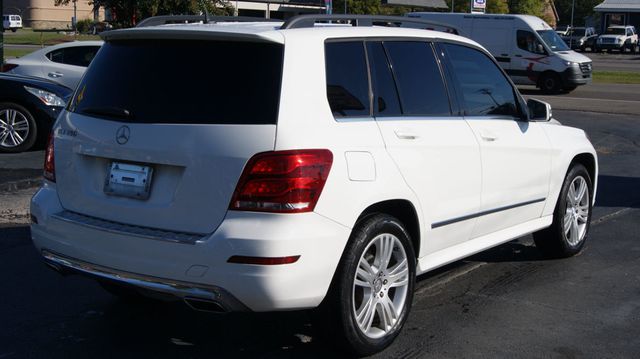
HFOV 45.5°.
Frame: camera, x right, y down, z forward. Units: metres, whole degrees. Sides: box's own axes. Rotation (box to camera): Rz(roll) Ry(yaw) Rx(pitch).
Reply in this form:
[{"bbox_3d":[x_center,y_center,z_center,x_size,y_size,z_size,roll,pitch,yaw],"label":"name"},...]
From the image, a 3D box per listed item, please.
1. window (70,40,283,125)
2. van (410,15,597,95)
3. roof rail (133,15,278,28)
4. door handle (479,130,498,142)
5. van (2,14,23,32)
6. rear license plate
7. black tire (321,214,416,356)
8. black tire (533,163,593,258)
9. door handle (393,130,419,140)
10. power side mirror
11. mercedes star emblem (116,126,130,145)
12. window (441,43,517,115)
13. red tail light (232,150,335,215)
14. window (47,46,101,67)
[{"bbox_3d":[-0.782,-0.470,3.629,1.430,0.450,0.150,6,-15,37],"label":"window"},{"bbox_3d":[6.080,-4.280,25.650,6.150,2.720,2.050,7,11,36],"label":"van"},{"bbox_3d":[-0.477,-0.955,4.717,0.050,0.110,1.750,7,10,37],"label":"roof rail"},{"bbox_3d":[0.967,-0.244,4.320,0.060,0.055,0.220,7,10,37],"label":"door handle"},{"bbox_3d":[-38.092,-18.781,92.000,5.400,2.100,2.000,6,10,29],"label":"van"},{"bbox_3d":[-0.893,0.010,3.549,0.315,0.152,0.022,6,-3,37],"label":"rear license plate"},{"bbox_3d":[0.233,0.514,3.826,0.240,0.715,0.715,6,10,37],"label":"black tire"},{"bbox_3d":[1.835,0.219,5.750,0.240,0.710,0.710,7,10,37],"label":"black tire"},{"bbox_3d":[0.437,-0.222,3.815,0.050,0.045,0.215,6,10,37],"label":"door handle"},{"bbox_3d":[1.356,-0.434,4.785,0.220,0.165,0.130,7,10,37],"label":"power side mirror"},{"bbox_3d":[-0.904,-0.203,3.504,0.094,0.094,0.012,6,-5,37],"label":"mercedes star emblem"},{"bbox_3d":[1.010,-0.612,4.687,0.050,0.440,0.800,-19,-6,37],"label":"window"},{"bbox_3d":[-0.156,0.000,3.180,0.270,0.270,0.360,7,10,37],"label":"red tail light"},{"bbox_3d":[-4.101,-2.059,12.800,1.000,0.360,0.050,-2,-14,-13],"label":"window"}]

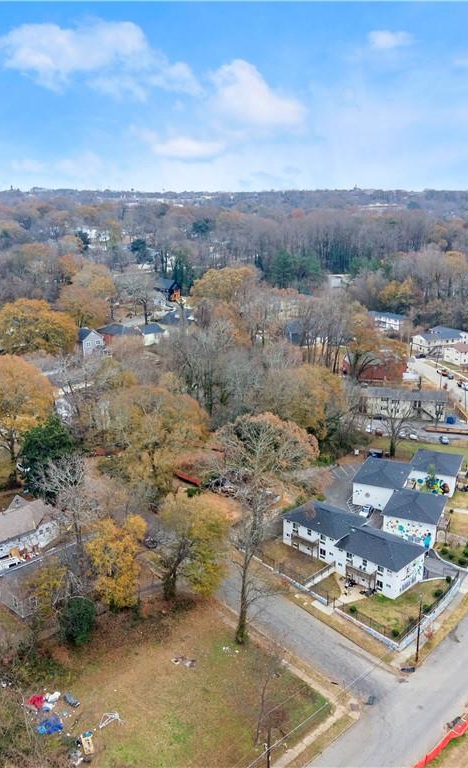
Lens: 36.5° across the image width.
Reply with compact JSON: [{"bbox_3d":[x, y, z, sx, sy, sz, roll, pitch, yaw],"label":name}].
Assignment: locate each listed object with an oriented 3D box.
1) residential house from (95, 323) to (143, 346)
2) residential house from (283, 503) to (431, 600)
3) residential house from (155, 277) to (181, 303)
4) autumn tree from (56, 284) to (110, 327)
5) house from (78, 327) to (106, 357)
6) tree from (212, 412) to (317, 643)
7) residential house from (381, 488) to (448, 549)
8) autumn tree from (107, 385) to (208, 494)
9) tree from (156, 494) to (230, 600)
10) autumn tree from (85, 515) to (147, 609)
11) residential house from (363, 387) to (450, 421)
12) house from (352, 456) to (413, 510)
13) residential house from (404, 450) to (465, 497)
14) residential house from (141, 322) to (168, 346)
[{"bbox_3d":[-47.750,-20.670,297.340,11.800,5.600,15.500,-13,20,-40],"label":"residential house"},{"bbox_3d":[21.023,28.497,128.080,11.542,7.200,26.542,-15,21,-42],"label":"residential house"},{"bbox_3d":[-31.870,-45.350,340.000,7.500,10.000,13.000,-12,20,-38],"label":"residential house"},{"bbox_3d":[-68.800,-35.600,324.370,23.000,18.000,20.500,-3,16,-12],"label":"autumn tree"},{"bbox_3d":[-51.820,-15.680,260.000,8.200,9.700,9.000,-10,18,-34],"label":"house"},{"bbox_3d":[4.298,21.053,99.301,13.800,34.800,13.800,0,15,0],"label":"tree"},{"bbox_3d":[36.140,26.010,141.860,10.490,7.200,13.400,6,16,22],"label":"residential house"},{"bbox_3d":[-17.320,12.670,159.860,20.800,22.500,19.000,-2,16,-6],"label":"autumn tree"},{"bbox_3d":[-6.820,27.290,117.220,12.300,18.000,12.000,-1,15,-4],"label":"tree"},{"bbox_3d":[-18.810,28.100,114.630,10.000,15.500,10.000,0,15,0],"label":"autumn tree"},{"bbox_3d":[48.690,5.386,205.240,23.500,6.900,10.000,3,16,10],"label":"residential house"},{"bbox_3d":[33.301,21.542,157.555,10.600,7.000,15.400,6,17,22],"label":"house"},{"bbox_3d":[46.520,19.870,163.250,11.200,6.800,14.200,7,17,23],"label":"residential house"},{"bbox_3d":[-33.551,-19.561,278.517,8.000,6.200,12.000,13,20,40],"label":"residential house"}]

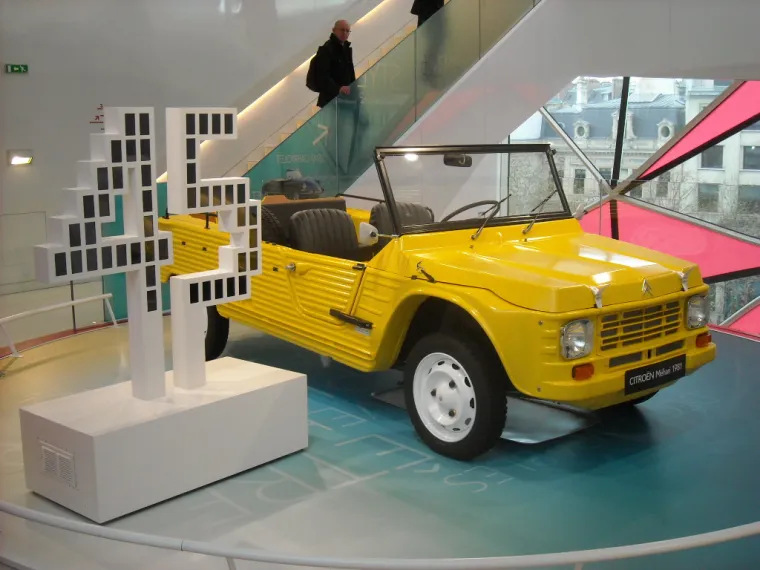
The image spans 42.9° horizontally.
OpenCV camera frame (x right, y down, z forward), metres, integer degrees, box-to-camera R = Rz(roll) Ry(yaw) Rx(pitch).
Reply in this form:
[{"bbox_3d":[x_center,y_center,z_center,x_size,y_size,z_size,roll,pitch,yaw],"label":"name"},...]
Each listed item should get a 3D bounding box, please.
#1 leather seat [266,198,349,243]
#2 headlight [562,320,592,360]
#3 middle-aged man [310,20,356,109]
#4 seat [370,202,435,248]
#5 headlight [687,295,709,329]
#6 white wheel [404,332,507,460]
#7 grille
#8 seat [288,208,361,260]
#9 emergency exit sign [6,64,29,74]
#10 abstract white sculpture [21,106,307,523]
[{"bbox_3d":[-0.599,-0.280,6.510,1.150,0.540,0.500,-9,13,-39],"label":"leather seat"},{"bbox_3d":[0.844,0.232,4.146,0.170,0.165,0.085,-9,13,-39],"label":"headlight"},{"bbox_3d":[-0.480,-2.046,10.751,0.460,1.740,0.520,8,13,41],"label":"middle-aged man"},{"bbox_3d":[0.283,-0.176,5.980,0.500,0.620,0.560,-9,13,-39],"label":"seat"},{"bbox_3d":[1.556,0.129,4.731,0.170,0.165,0.085,-9,13,-39],"label":"headlight"},{"bbox_3d":[0.348,0.516,4.539,0.145,0.595,0.595,-9,13,-39],"label":"white wheel"},{"bbox_3d":[1.208,0.186,4.446,0.630,0.165,0.045,-9,13,-39],"label":"grille"},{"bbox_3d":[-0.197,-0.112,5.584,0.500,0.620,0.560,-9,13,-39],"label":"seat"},{"bbox_3d":[-3.758,-2.236,10.000,0.260,0.095,0.040,-10,14,-43],"label":"emergency exit sign"},{"bbox_3d":[-0.941,0.036,4.249,0.563,1.606,1.145,8,13,40],"label":"abstract white sculpture"}]

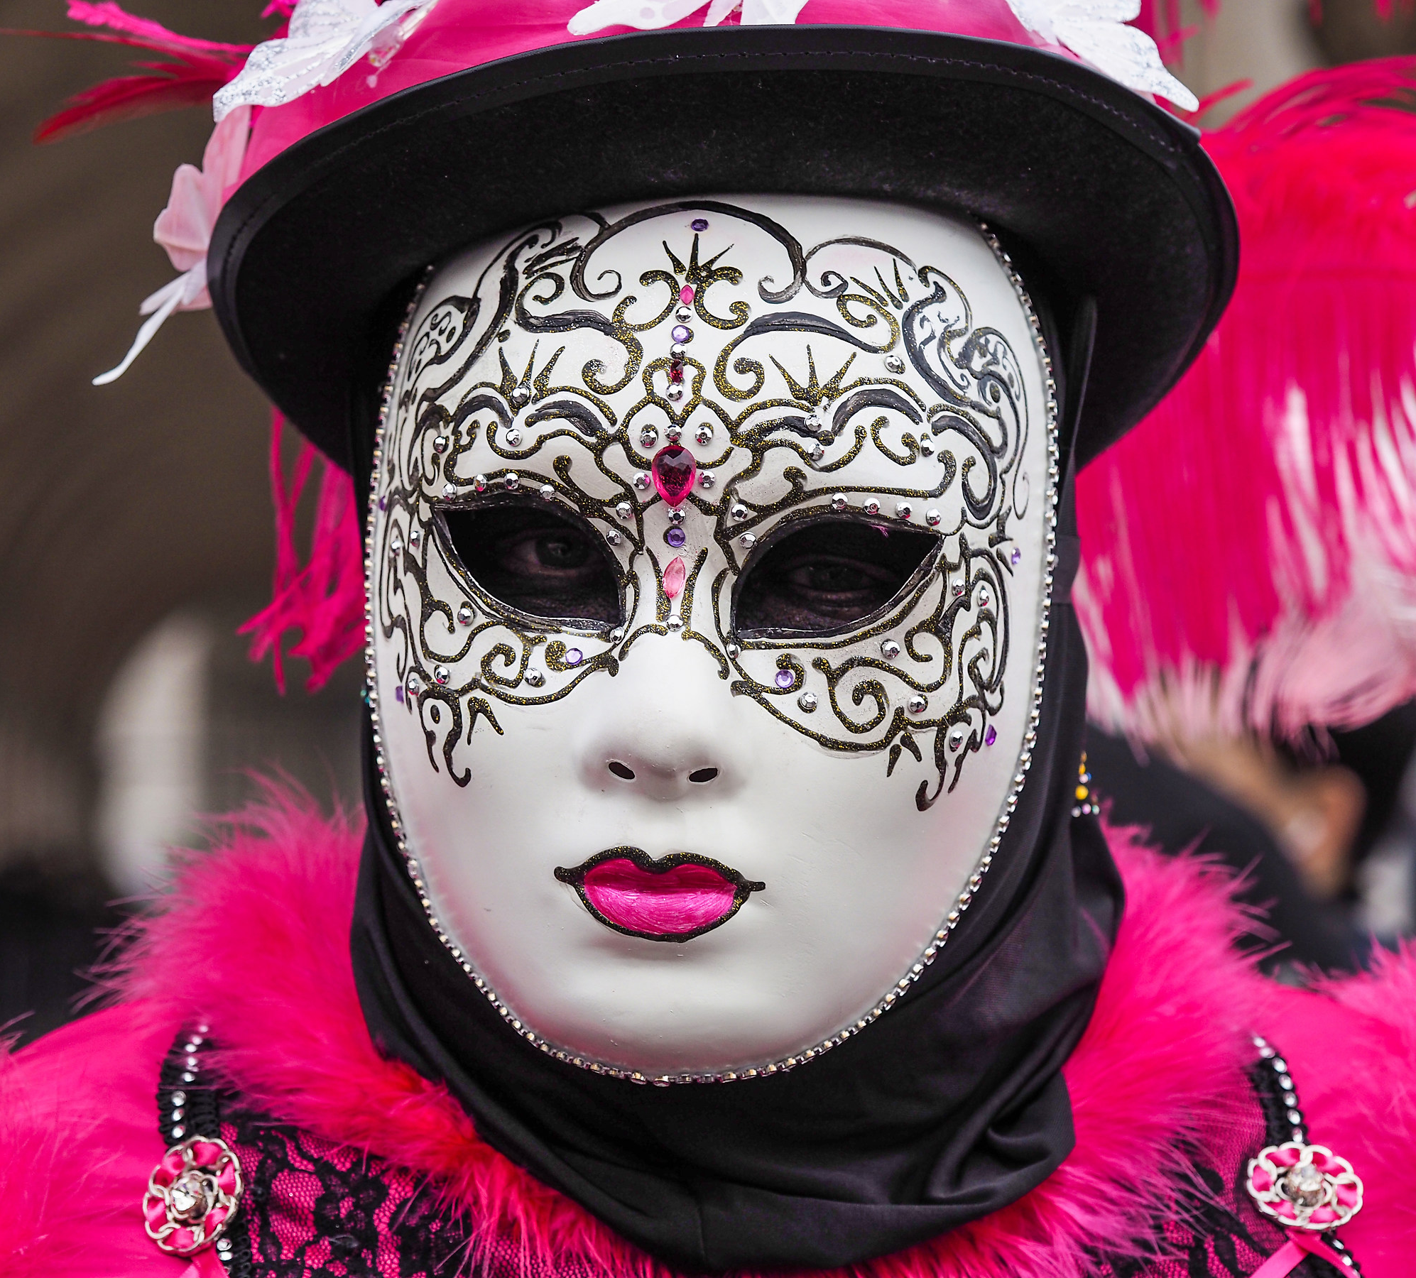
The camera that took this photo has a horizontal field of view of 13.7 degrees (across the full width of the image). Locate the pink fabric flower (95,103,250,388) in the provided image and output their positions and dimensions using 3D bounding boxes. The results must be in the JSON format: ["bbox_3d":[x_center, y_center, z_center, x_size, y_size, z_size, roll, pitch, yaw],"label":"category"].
[{"bbox_3d":[-0.129,-0.098,1.455,0.042,0.071,0.052,0,0,-24],"label":"pink fabric flower"}]

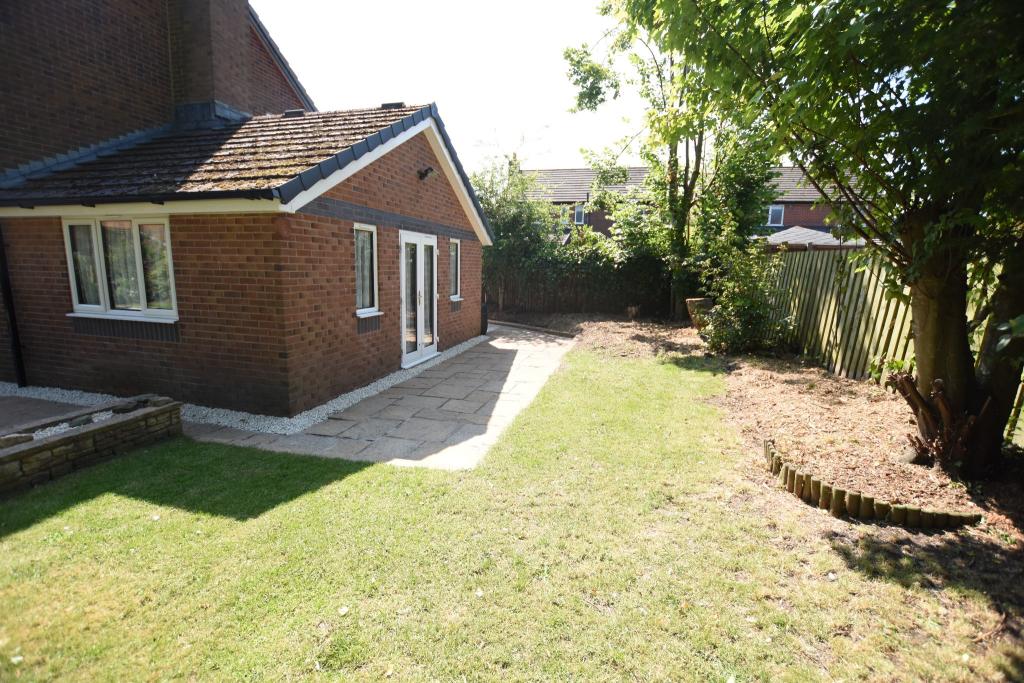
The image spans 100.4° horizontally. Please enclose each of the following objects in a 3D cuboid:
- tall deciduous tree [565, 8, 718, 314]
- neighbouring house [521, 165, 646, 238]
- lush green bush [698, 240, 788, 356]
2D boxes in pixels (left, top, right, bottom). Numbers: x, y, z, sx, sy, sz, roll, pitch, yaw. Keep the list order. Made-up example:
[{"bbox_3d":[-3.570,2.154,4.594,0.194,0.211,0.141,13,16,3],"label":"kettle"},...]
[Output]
[{"bbox_3d":[3.864,-5.367,13.657,4.800,9.200,4.500,1,10,0],"label":"tall deciduous tree"},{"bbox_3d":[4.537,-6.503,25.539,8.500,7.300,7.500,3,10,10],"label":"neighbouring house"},{"bbox_3d":[4.872,-0.971,9.052,1.800,2.200,1.600,1,10,0],"label":"lush green bush"}]

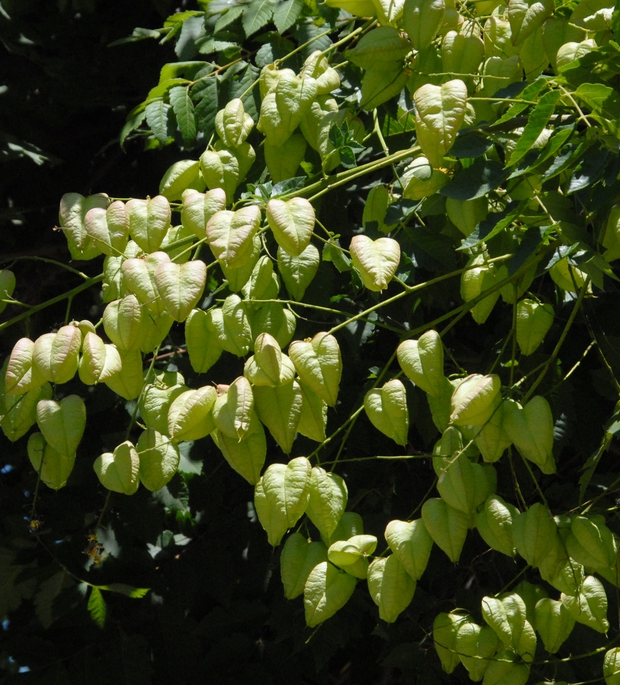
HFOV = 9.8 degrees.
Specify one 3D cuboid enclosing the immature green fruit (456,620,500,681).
[{"bbox_3d":[0.116,0.212,2.480,0.030,0.042,0.030,4,-7,0],"label":"immature green fruit"}]

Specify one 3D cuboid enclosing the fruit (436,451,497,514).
[{"bbox_3d":[0.107,0.097,2.490,0.040,0.044,0.033,-8,-7,0],"label":"fruit"}]

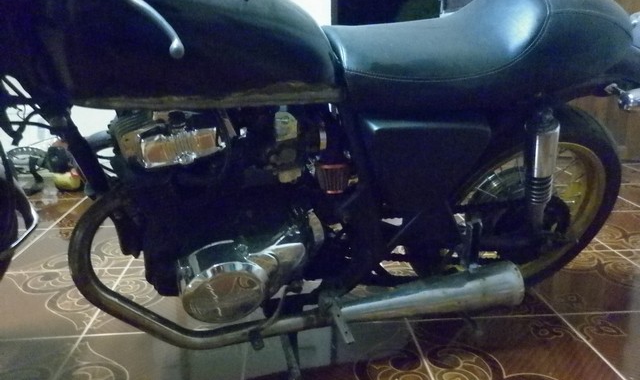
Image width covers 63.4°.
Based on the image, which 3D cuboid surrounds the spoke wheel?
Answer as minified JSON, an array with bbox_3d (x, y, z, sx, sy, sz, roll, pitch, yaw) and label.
[{"bbox_3d":[0.575,0.054,1.441,0.575,0.575,0.100,-5,29,-16],"label":"spoke wheel"}]

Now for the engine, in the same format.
[{"bbox_3d":[-0.197,0.006,1.154,0.450,0.460,0.400,-5,29,-16],"label":"engine"}]

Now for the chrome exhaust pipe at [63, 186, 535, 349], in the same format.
[{"bbox_3d":[0.033,0.163,1.146,1.040,0.400,0.170,-5,29,-16],"label":"chrome exhaust pipe"}]

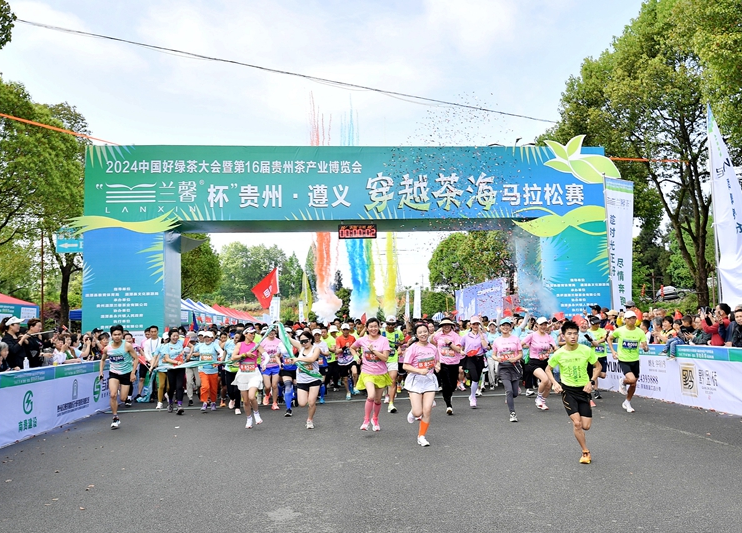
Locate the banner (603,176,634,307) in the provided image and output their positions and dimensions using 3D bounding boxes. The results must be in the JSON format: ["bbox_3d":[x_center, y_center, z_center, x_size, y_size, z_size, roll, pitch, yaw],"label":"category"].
[{"bbox_3d":[5.730,-0.207,12.206,0.700,3.700,0.060,0,-6,-14],"label":"banner"}]

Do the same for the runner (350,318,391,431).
[{"bbox_3d":[-0.012,1.504,7.500,0.560,1.524,0.500,-1,-6,-2],"label":"runner"}]

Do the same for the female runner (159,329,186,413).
[{"bbox_3d":[-3.680,1.934,9.900,0.480,1.542,0.450,0,-6,-14],"label":"female runner"}]

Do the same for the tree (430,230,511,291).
[{"bbox_3d":[6.328,0.735,28.000,7.000,7.000,6.500,-1,-6,-6],"label":"tree"}]

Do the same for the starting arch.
[{"bbox_3d":[-0.288,0.033,13.735,13.200,6.150,1.600,-1,-6,-6],"label":"starting arch"}]

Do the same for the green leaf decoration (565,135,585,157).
[{"bbox_3d":[5.291,-3.100,13.775,0.500,0.600,0.050,-1,-6,-6],"label":"green leaf decoration"}]

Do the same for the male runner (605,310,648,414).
[{"bbox_3d":[4.304,1.595,9.000,0.620,1.680,0.700,-2,-6,9],"label":"male runner"}]

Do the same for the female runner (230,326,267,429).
[{"bbox_3d":[-1.903,1.709,8.300,0.580,1.526,0.500,0,-6,-11],"label":"female runner"}]

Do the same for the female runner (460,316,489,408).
[{"bbox_3d":[1.859,1.717,9.600,0.500,1.613,0.500,-1,-6,0],"label":"female runner"}]

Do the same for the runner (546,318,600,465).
[{"bbox_3d":[2.257,1.400,6.000,0.550,1.564,0.600,-2,-6,9],"label":"runner"}]

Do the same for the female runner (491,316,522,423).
[{"bbox_3d":[2.093,1.573,8.200,0.500,1.589,0.550,-2,-6,7],"label":"female runner"}]

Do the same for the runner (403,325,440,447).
[{"bbox_3d":[0.635,1.473,6.750,0.500,1.508,0.550,0,-6,-10],"label":"runner"}]

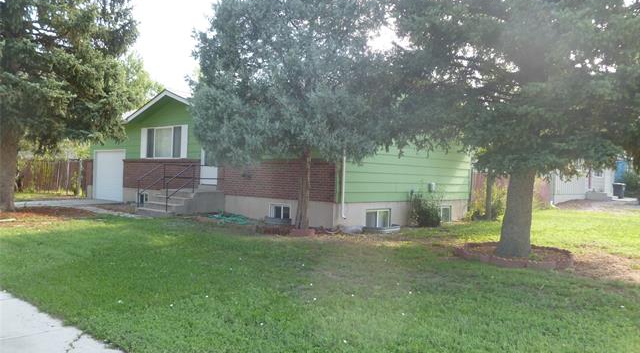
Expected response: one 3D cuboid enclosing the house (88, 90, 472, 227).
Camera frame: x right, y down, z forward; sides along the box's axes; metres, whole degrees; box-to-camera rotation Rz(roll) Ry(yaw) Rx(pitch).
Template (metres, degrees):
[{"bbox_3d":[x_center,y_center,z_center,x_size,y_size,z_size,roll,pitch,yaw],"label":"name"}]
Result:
[{"bbox_3d":[-2.627,-0.976,21.371,16.102,4.559,8.197,2,0,43],"label":"house"}]

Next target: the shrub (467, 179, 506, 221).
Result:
[{"bbox_3d":[6.180,0.891,19.200,1.450,1.500,1.400,2,0,0],"label":"shrub"}]

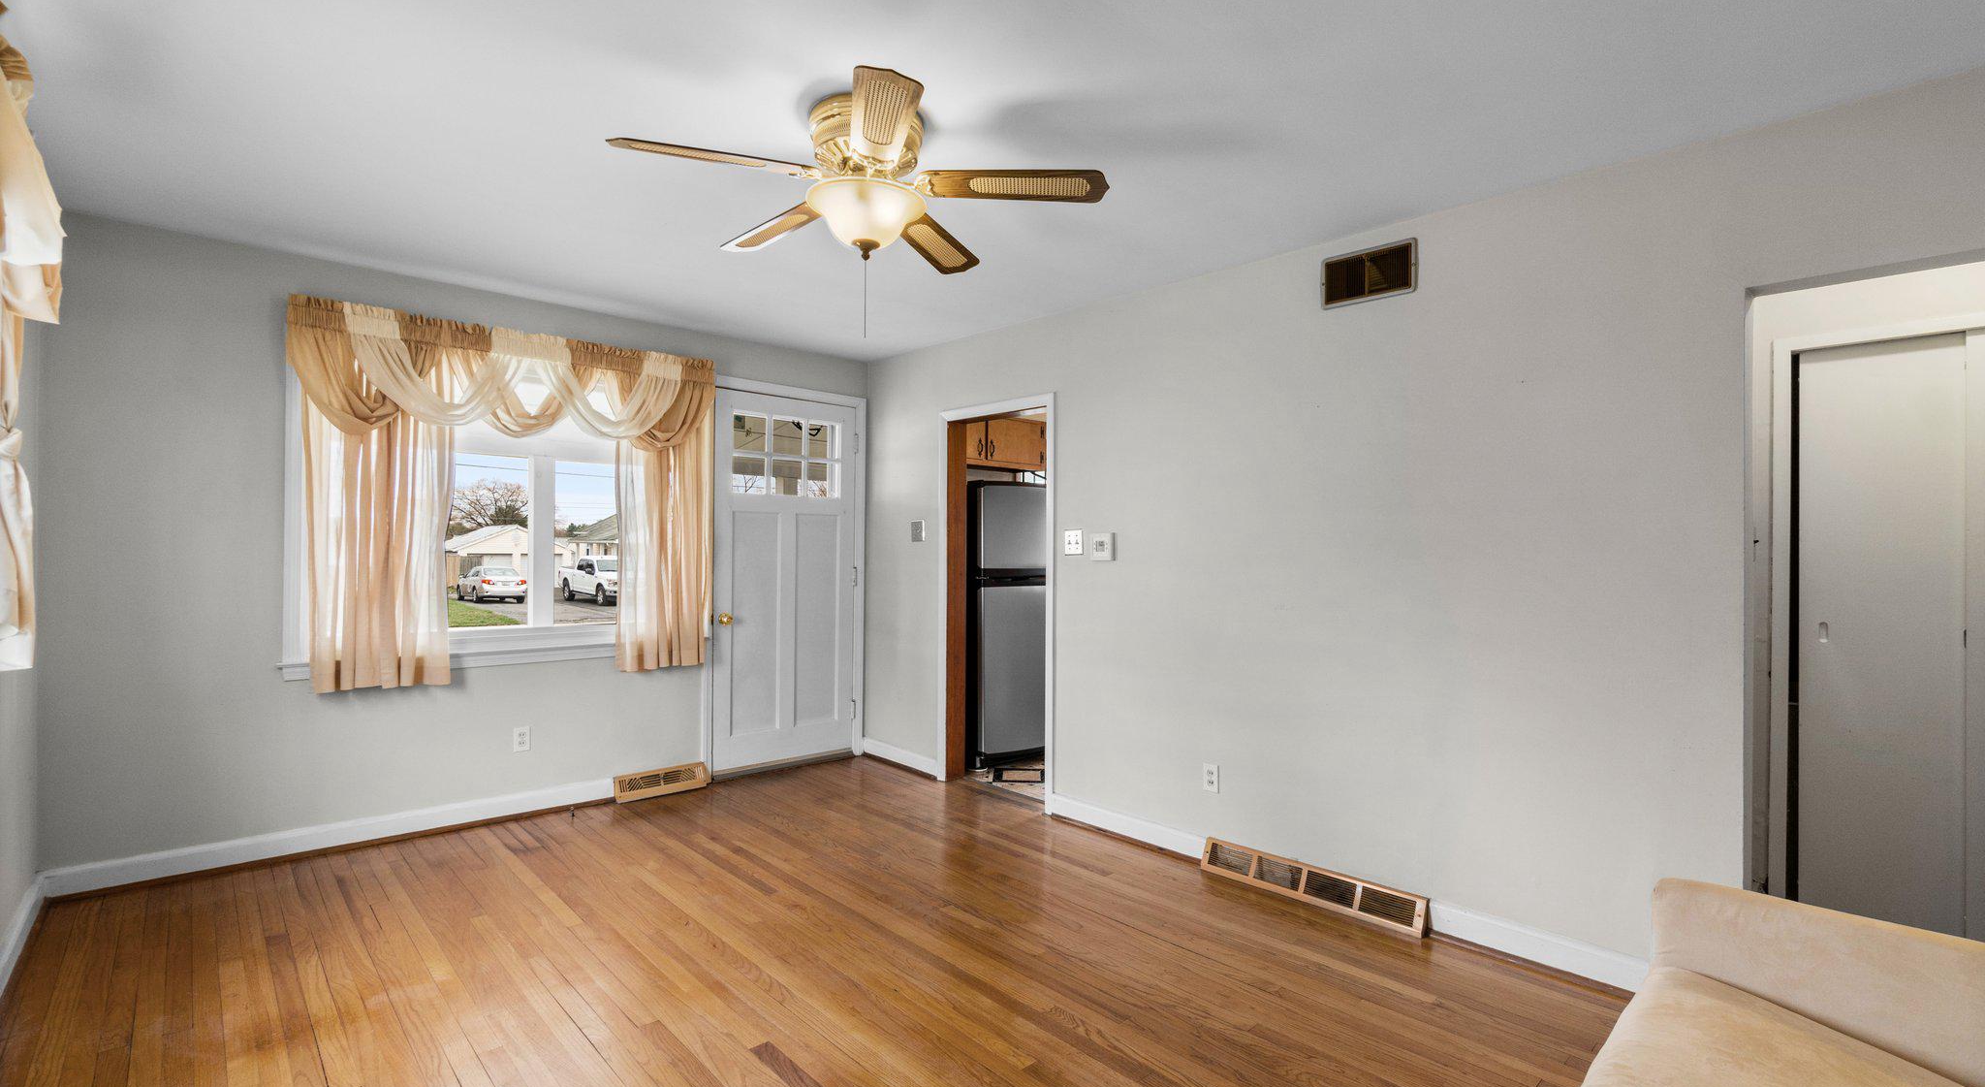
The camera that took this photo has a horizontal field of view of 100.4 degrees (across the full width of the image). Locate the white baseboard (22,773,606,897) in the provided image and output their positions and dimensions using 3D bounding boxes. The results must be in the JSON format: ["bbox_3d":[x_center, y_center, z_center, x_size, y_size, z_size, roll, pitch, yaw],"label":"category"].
[{"bbox_3d":[-2.566,1.189,3.463,1.890,0.106,0.020,1,-1,-43],"label":"white baseboard"}]

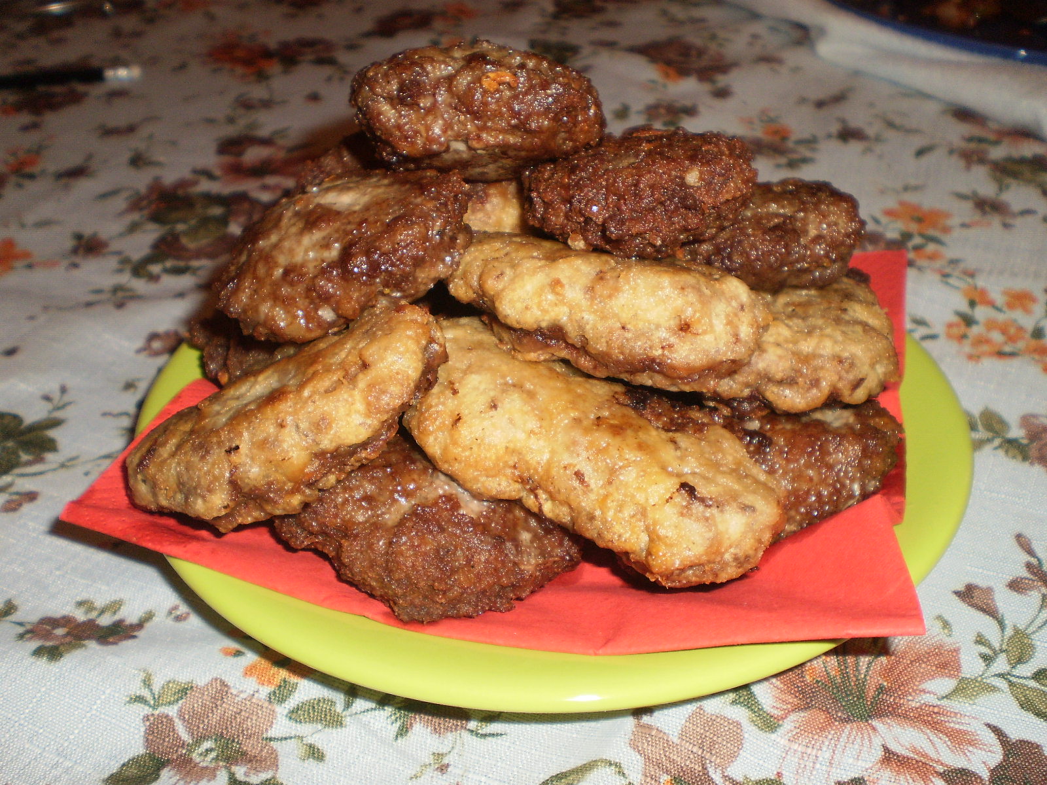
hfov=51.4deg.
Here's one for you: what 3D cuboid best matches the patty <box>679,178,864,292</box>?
[{"bbox_3d":[0.059,-0.038,0.264,0.051,0.021,0.043,-1,35,1],"label":"patty"}]

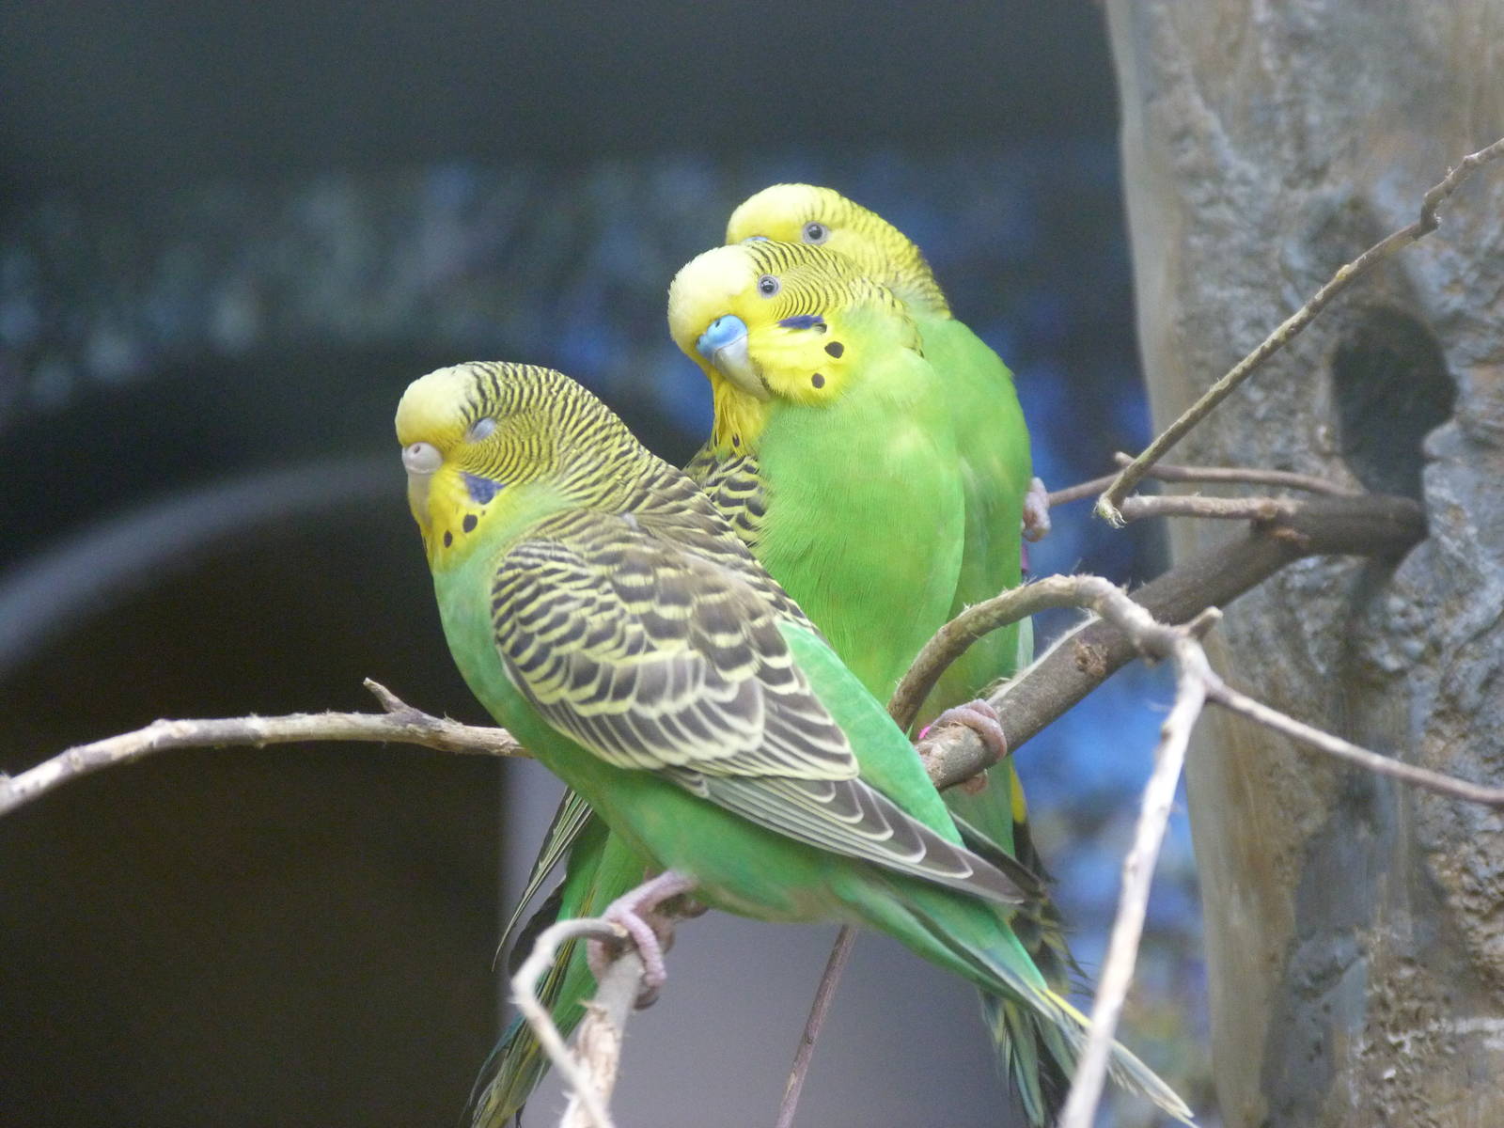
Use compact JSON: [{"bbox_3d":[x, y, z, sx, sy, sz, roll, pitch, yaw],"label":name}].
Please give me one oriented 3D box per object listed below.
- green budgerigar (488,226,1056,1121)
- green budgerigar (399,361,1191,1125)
[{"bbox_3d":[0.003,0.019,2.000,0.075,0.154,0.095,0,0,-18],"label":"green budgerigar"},{"bbox_3d":[0.007,0.030,1.950,0.137,0.130,0.055,0,0,15],"label":"green budgerigar"}]

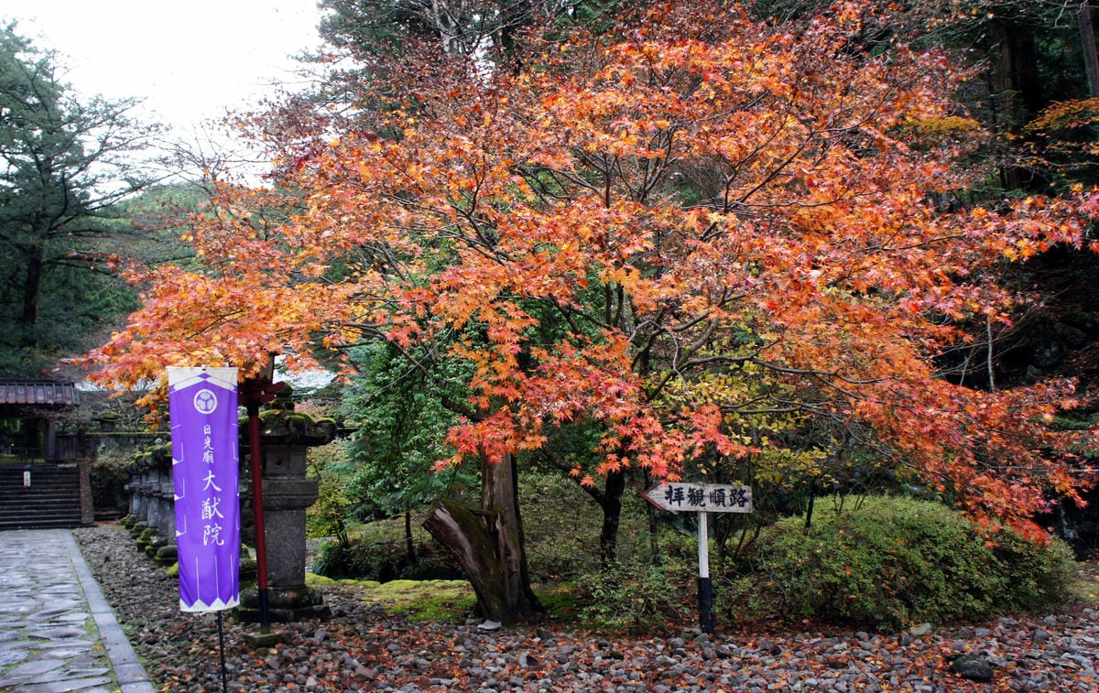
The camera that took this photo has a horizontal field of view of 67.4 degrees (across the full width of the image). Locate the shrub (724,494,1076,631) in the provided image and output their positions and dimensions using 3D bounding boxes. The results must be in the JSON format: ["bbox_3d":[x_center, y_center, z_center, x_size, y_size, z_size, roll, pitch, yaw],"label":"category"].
[{"bbox_3d":[3.717,2.287,9.216,3.500,1.215,2.500,-2,-8,12],"label":"shrub"}]

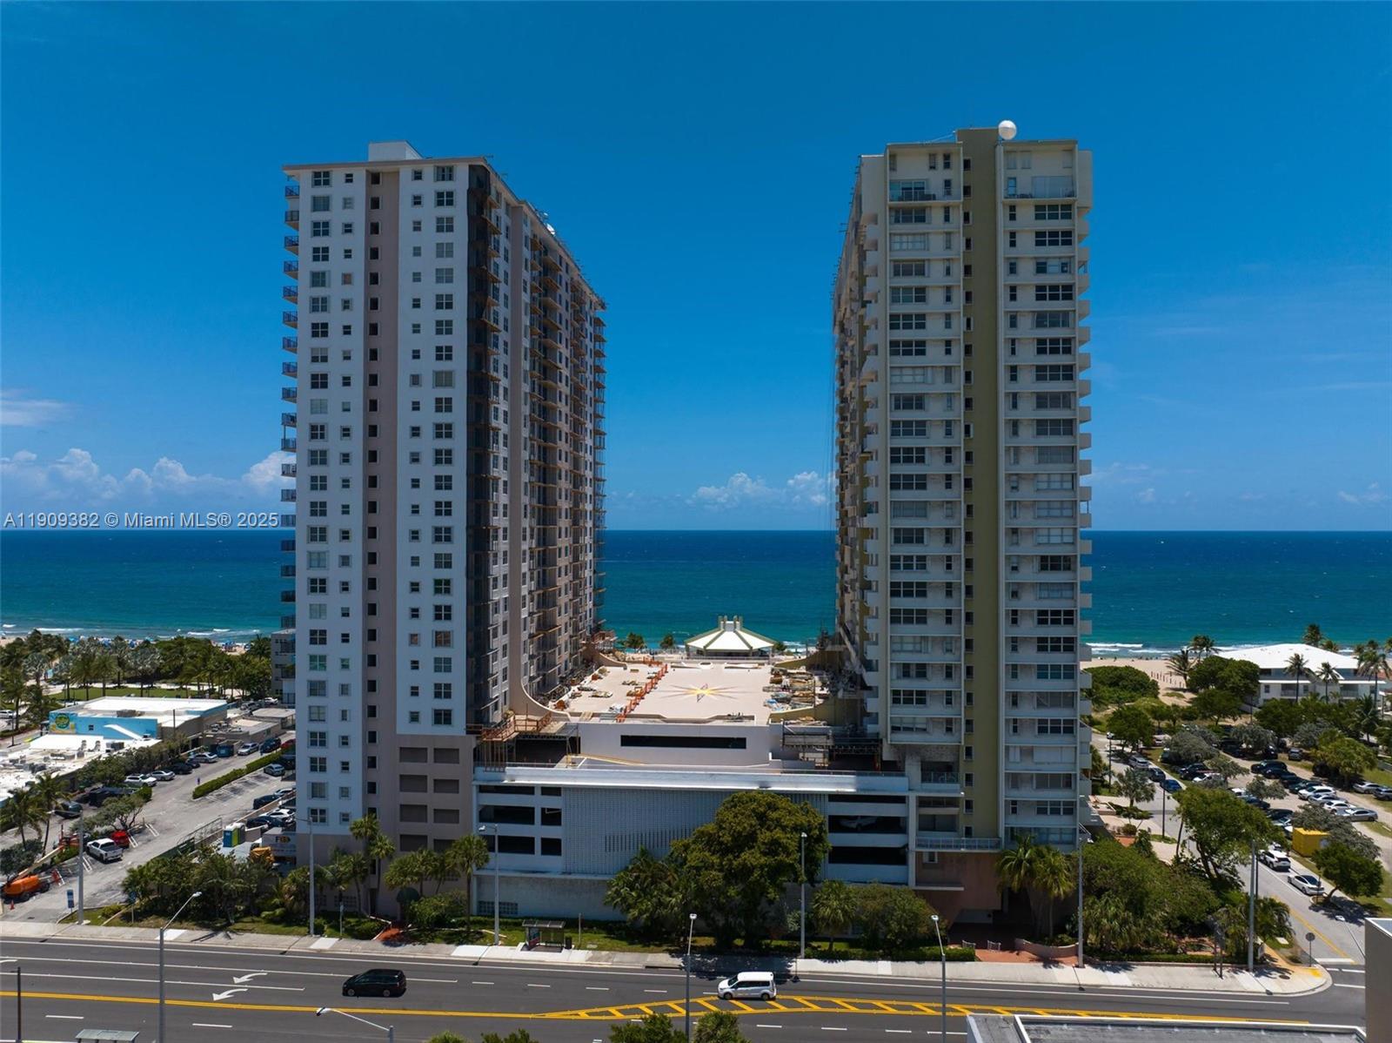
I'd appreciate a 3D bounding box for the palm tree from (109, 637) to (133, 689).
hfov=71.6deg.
[{"bbox_3d":[-135.277,33.228,227.061,5.200,11.900,5.200,0,0,0],"label":"palm tree"}]

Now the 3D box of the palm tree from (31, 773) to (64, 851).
[{"bbox_3d":[-74.735,33.814,111.341,3.800,9.460,3.800,0,0,0],"label":"palm tree"}]

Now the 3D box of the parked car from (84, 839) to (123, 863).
[{"bbox_3d":[-68.544,37.603,111.818,5.750,1.900,2.030,0,0,43],"label":"parked car"}]

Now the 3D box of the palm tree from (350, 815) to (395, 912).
[{"bbox_3d":[-32.164,34.375,96.119,4.550,9.934,4.550,0,0,6],"label":"palm tree"}]

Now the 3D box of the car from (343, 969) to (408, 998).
[{"bbox_3d":[-26.172,37.529,79.012,4.950,1.740,1.930,0,0,5],"label":"car"}]

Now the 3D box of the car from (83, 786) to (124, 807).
[{"bbox_3d":[-83.697,38.866,136.229,4.800,1.750,1.950,0,0,6],"label":"car"}]

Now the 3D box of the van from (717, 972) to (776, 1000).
[{"bbox_3d":[4.183,37.511,78.504,4.800,1.830,1.860,0,0,5],"label":"van"}]

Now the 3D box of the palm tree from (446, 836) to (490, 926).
[{"bbox_3d":[-21.931,34.790,93.015,4.194,9.082,4.194,0,0,6],"label":"palm tree"}]

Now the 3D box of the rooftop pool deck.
[{"bbox_3d":[-0.711,22.449,130.124,30.000,1.400,47.000,0,0,6],"label":"rooftop pool deck"}]

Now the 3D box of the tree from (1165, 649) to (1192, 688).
[{"bbox_3d":[114.408,34.747,227.781,6.600,9.370,6.600,0,0,0],"label":"tree"}]

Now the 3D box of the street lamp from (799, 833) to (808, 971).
[{"bbox_3d":[9.479,33.157,85.188,0.500,12.400,4.200,0,0,6],"label":"street lamp"}]

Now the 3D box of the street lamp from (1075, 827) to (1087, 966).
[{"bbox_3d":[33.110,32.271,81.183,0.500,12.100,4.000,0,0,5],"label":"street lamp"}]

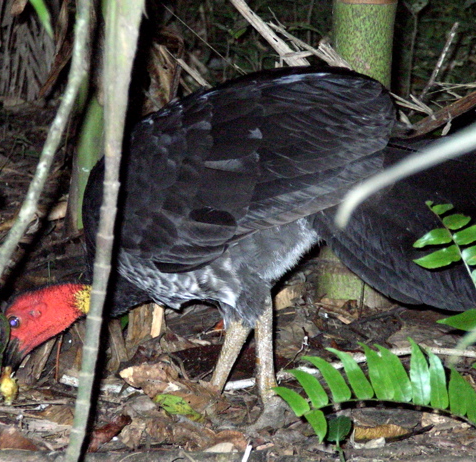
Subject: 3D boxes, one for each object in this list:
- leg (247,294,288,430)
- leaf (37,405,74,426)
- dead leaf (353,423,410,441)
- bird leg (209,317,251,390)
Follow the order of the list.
[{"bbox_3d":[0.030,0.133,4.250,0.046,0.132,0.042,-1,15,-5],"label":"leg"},{"bbox_3d":[-0.185,0.188,4.270,0.039,0.012,0.040,0,15,0],"label":"leaf"},{"bbox_3d":[0.145,0.201,4.210,0.054,0.011,0.028,0,15,0],"label":"dead leaf"},{"bbox_3d":[-0.008,0.128,4.340,0.026,0.075,0.025,15,15,-10],"label":"bird leg"}]

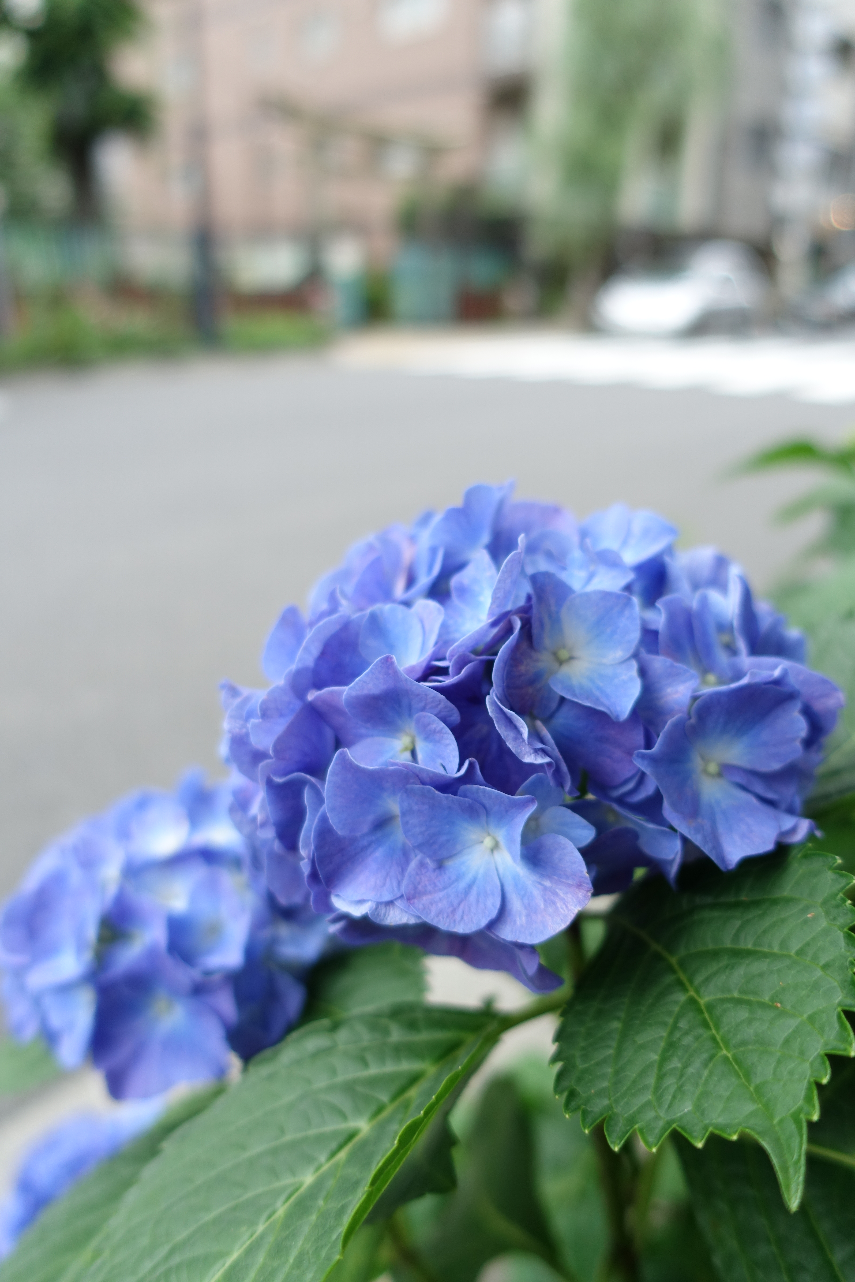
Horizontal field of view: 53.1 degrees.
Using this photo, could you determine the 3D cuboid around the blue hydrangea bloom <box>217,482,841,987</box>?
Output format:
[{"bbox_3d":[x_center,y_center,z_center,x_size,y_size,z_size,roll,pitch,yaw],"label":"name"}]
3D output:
[{"bbox_3d":[0.026,0.021,0.243,0.167,0.127,0.156,0,23,0],"label":"blue hydrangea bloom"}]

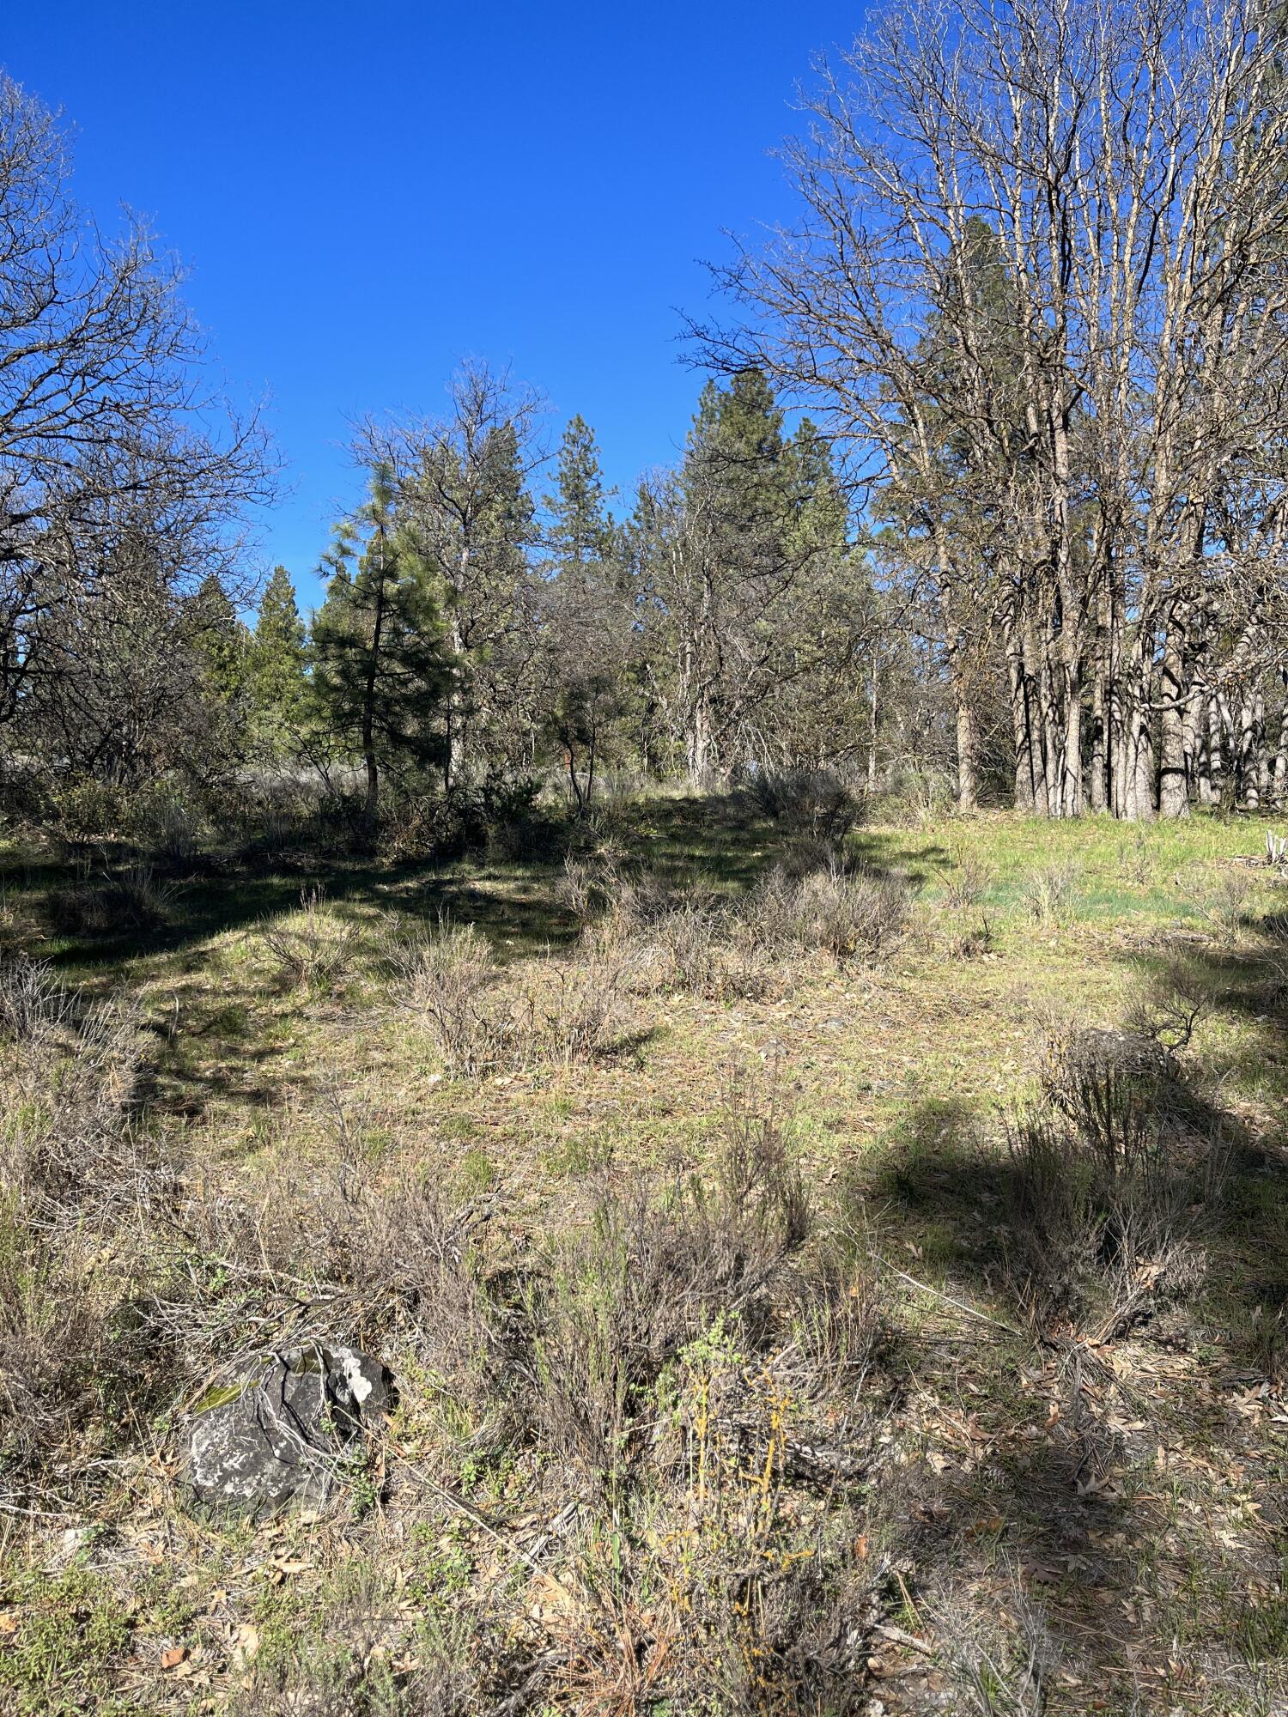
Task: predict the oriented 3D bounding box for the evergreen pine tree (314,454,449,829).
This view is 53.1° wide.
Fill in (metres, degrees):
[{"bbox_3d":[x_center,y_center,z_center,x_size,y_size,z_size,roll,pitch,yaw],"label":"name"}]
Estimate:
[{"bbox_3d":[-4.599,-3.686,22.500,2.400,6.200,2.400,0,5,0],"label":"evergreen pine tree"}]

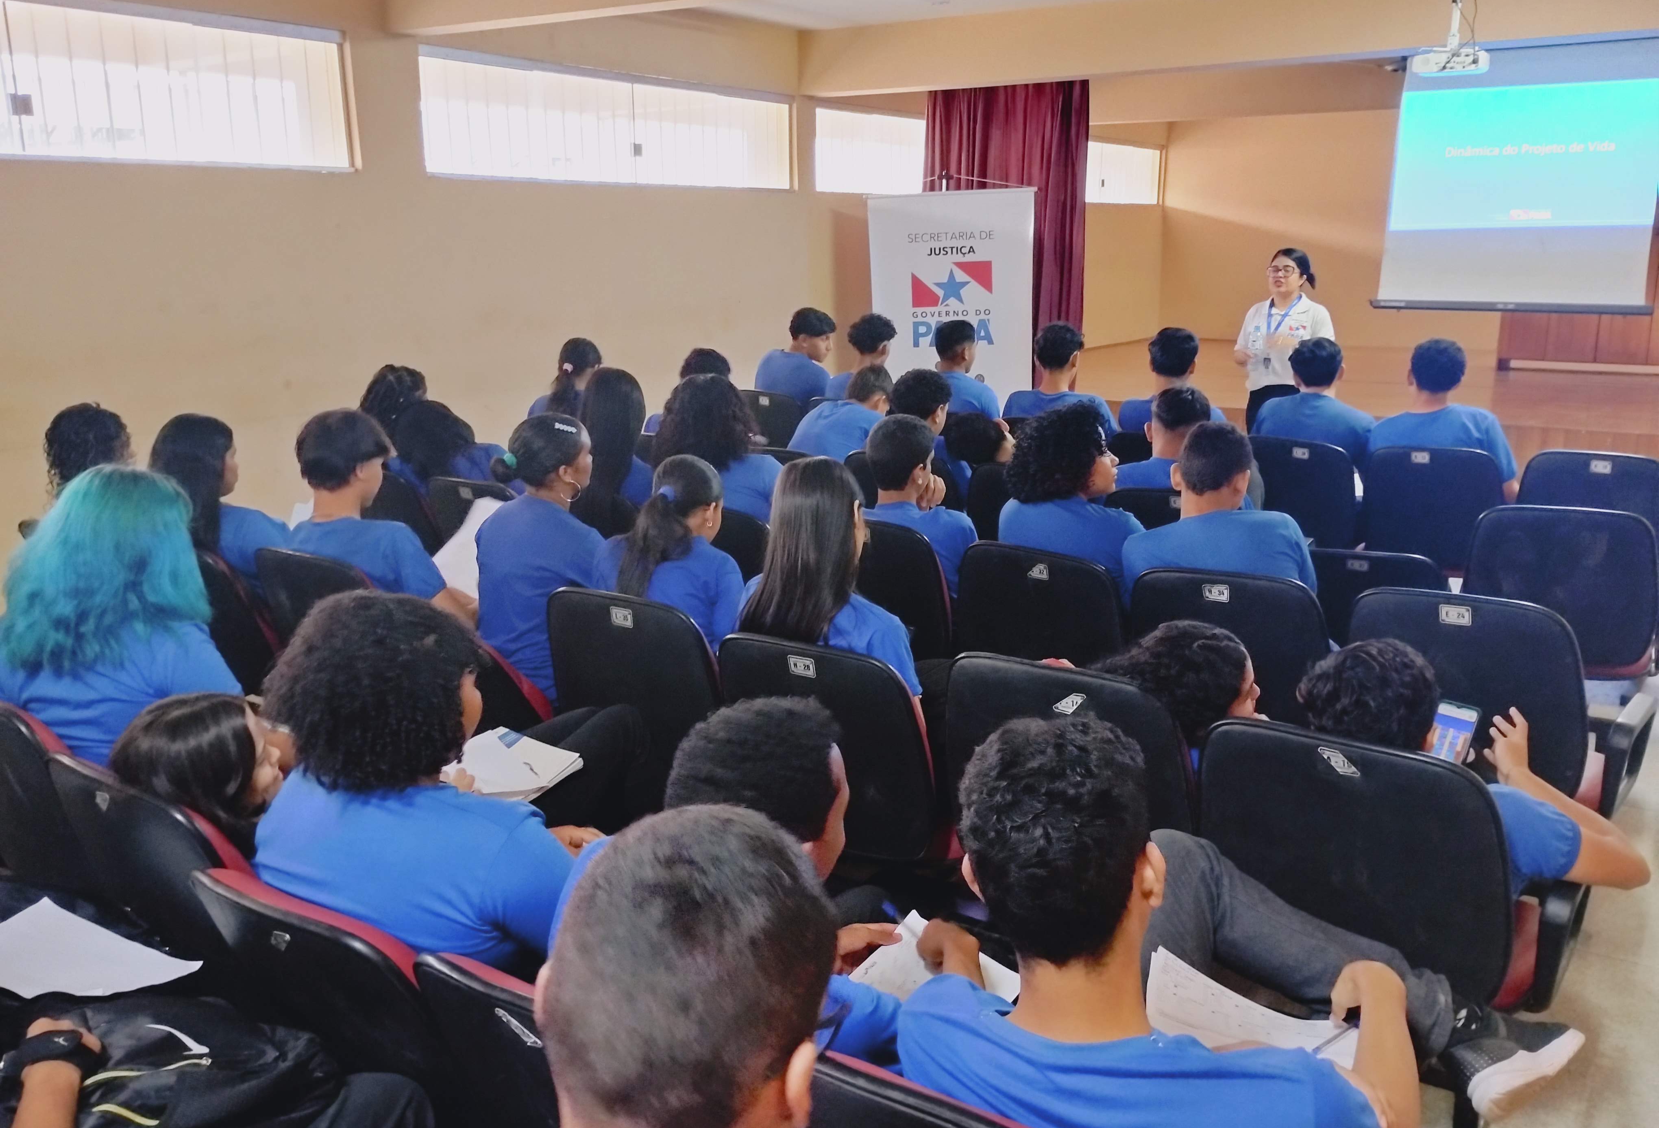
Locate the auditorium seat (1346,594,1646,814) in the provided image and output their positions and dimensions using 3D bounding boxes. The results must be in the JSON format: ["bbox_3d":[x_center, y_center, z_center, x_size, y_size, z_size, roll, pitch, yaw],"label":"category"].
[{"bbox_3d":[1.613,0.450,3.347,0.600,0.895,0.620,8,16,31],"label":"auditorium seat"}]

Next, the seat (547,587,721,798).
[{"bbox_3d":[-0.312,0.433,3.358,0.530,0.875,0.620,8,17,32],"label":"seat"}]

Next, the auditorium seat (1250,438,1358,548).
[{"bbox_3d":[2.020,-0.100,5.516,0.560,0.870,0.620,8,16,31],"label":"auditorium seat"}]

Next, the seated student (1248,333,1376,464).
[{"bbox_3d":[2.059,-0.323,5.642,0.500,1.270,0.750,8,16,31],"label":"seated student"}]

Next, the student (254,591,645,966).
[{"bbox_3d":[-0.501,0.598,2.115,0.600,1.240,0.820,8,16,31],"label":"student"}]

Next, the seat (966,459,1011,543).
[{"bbox_3d":[0.835,0.032,4.911,0.530,0.875,0.620,8,16,31],"label":"seat"}]

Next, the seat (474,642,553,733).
[{"bbox_3d":[-0.755,0.405,3.626,0.560,0.870,0.620,8,16,31],"label":"seat"}]

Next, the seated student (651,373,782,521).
[{"bbox_3d":[-0.241,-0.007,4.363,0.460,1.238,0.750,8,17,32],"label":"seated student"}]

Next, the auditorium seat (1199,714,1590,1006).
[{"bbox_3d":[1.017,0.656,2.543,0.560,0.870,0.620,8,16,31],"label":"auditorium seat"}]

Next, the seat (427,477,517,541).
[{"bbox_3d":[-1.013,0.106,4.832,0.560,0.870,0.620,8,16,31],"label":"seat"}]

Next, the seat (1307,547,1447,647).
[{"bbox_3d":[1.736,0.230,4.414,0.530,0.716,0.620,8,16,31],"label":"seat"}]

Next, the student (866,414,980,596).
[{"bbox_3d":[0.368,0.089,4.220,0.480,1.190,0.780,8,16,31],"label":"student"}]

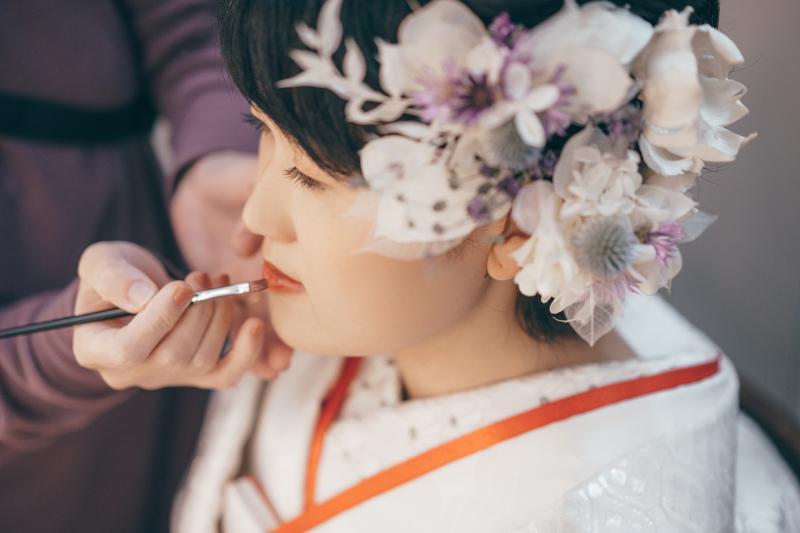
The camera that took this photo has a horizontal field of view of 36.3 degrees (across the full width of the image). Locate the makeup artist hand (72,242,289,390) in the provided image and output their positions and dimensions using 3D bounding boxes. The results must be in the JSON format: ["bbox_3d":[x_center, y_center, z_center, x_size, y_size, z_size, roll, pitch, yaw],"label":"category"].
[{"bbox_3d":[-0.119,0.027,0.650,0.105,0.068,0.090,-5,19,-1],"label":"makeup artist hand"}]

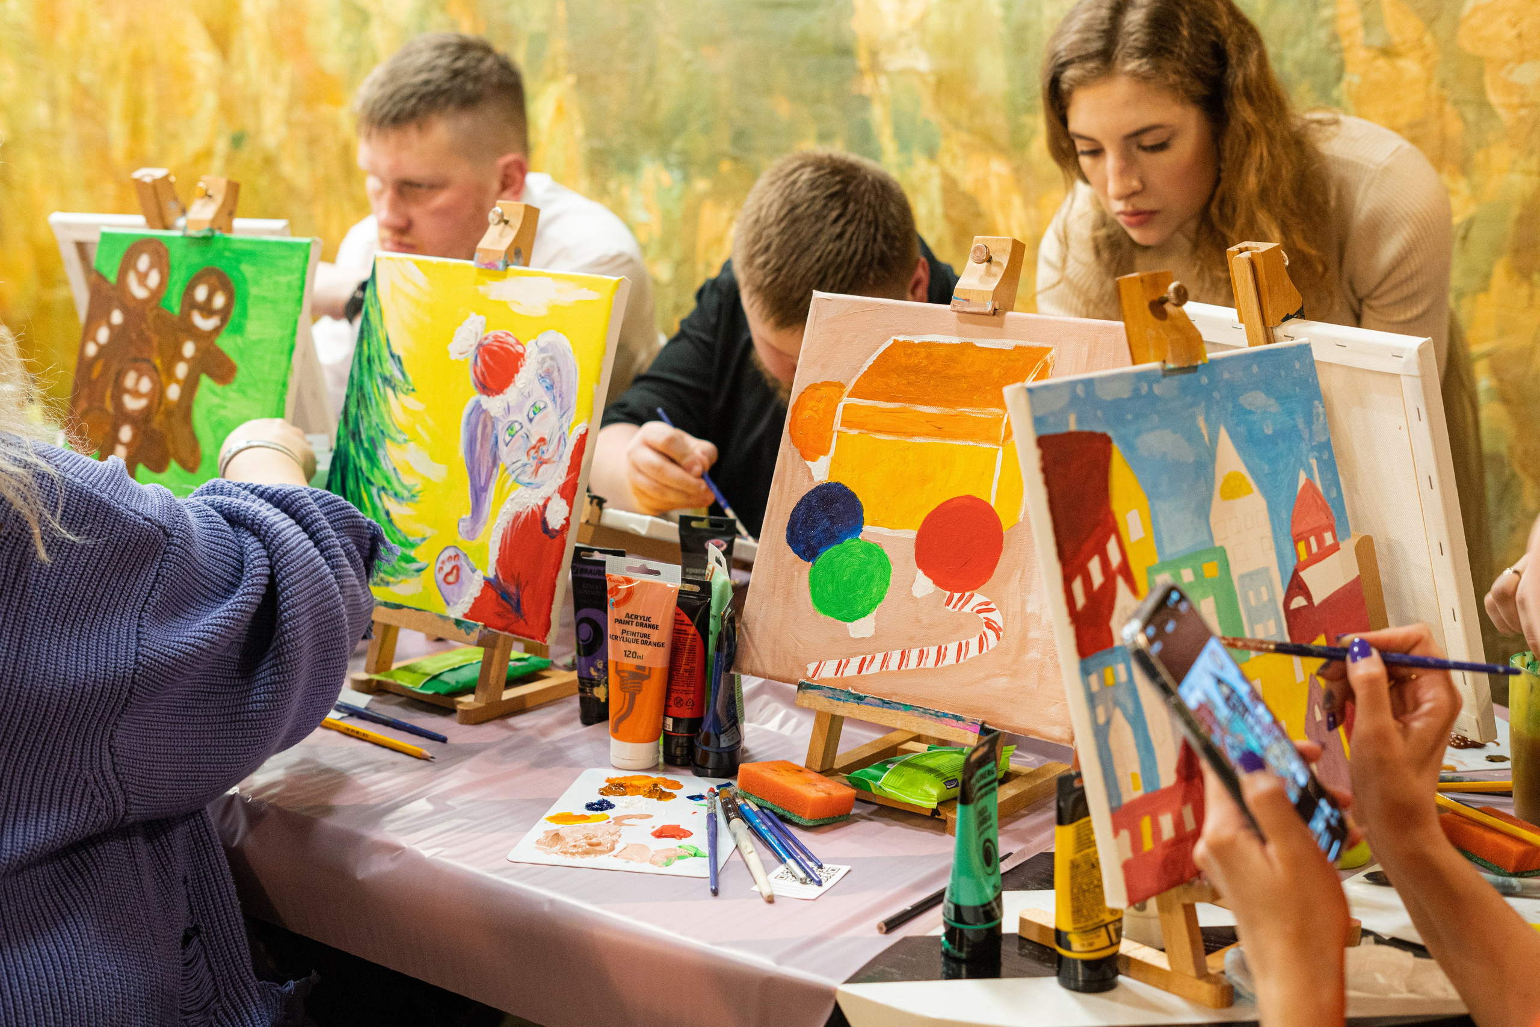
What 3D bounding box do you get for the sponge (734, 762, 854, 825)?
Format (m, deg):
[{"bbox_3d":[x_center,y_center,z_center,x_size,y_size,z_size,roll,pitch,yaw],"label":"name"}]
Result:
[{"bbox_3d":[0.021,0.210,1.607,0.045,0.025,0.089,-8,16,-34],"label":"sponge"}]

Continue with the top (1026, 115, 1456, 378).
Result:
[{"bbox_3d":[0.487,-0.168,2.255,0.450,0.500,0.380,7,14,27],"label":"top"}]

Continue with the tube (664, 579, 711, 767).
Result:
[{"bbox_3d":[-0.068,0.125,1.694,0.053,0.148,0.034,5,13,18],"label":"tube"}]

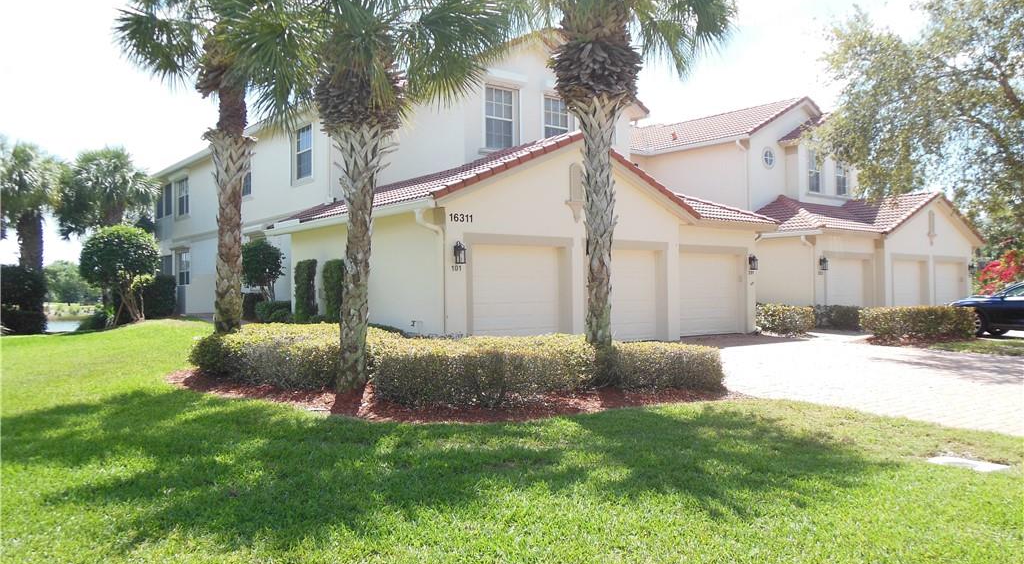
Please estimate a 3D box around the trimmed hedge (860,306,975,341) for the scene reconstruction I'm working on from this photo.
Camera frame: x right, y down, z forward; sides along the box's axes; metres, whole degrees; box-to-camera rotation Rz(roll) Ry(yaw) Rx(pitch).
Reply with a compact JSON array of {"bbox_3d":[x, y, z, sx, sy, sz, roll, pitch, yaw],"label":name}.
[{"bbox_3d":[10.499,1.026,19.100,1.000,0.750,2.500,0,-1,-39],"label":"trimmed hedge"}]

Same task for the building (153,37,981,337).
[{"bbox_3d":[0.504,-2.760,30.834,25.000,8.600,25.000,0,-1,-39],"label":"building"}]

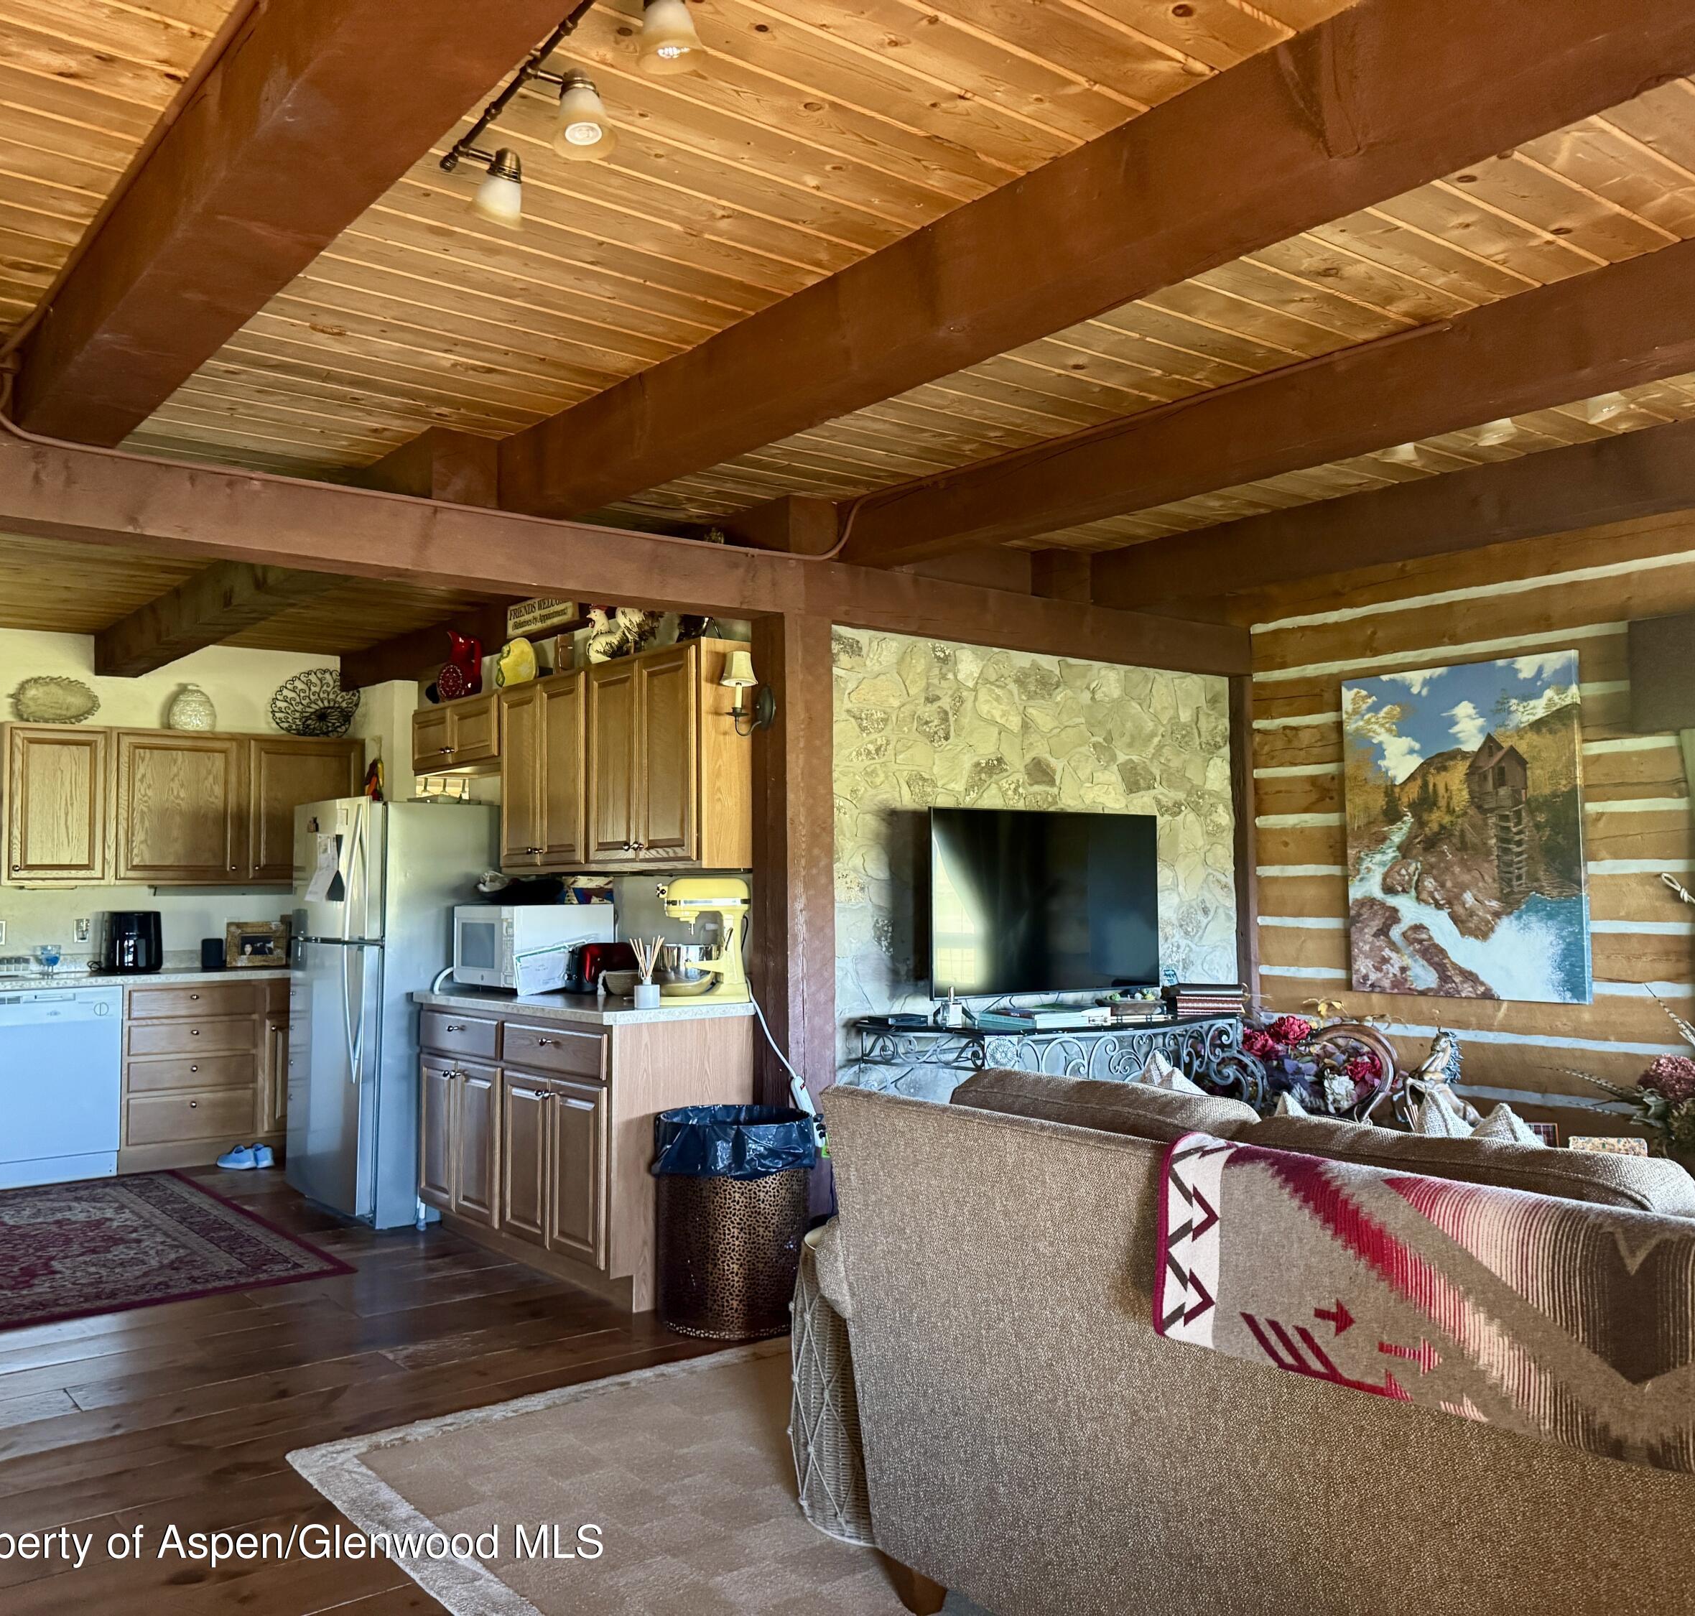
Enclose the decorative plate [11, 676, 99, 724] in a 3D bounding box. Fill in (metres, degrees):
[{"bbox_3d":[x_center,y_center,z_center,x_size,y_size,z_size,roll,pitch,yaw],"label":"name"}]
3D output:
[{"bbox_3d":[-3.866,-0.526,7.304,0.385,0.240,0.050,2,-4,-39],"label":"decorative plate"}]

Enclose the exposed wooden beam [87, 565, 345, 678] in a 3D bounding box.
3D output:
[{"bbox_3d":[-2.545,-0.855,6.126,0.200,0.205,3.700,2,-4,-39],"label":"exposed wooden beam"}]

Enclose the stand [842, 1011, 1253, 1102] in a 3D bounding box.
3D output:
[{"bbox_3d":[0.747,1.146,5.085,1.330,0.830,0.550,1,-4,-33],"label":"stand"}]

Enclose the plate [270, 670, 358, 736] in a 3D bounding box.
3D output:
[{"bbox_3d":[-2.843,-0.559,8.028,0.460,0.400,0.130,0,-3,-16],"label":"plate"}]

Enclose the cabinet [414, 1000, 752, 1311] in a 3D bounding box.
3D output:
[{"bbox_3d":[-0.944,1.154,5.335,0.630,0.880,1.480,2,-4,-39],"label":"cabinet"}]

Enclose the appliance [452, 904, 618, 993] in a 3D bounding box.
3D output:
[{"bbox_3d":[-1.222,0.534,5.841,0.410,0.300,0.520,2,-4,-39],"label":"appliance"}]

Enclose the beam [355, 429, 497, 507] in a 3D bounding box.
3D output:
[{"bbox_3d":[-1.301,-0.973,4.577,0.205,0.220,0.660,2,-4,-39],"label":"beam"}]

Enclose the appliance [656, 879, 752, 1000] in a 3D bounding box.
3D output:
[{"bbox_3d":[-0.507,0.451,5.072,0.370,0.415,0.260,2,-4,-39],"label":"appliance"}]

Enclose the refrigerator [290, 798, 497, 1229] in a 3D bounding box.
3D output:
[{"bbox_3d":[-1.830,0.826,6.285,0.760,1.655,0.800,2,-4,-39],"label":"refrigerator"}]

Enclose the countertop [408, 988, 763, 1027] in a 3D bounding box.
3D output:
[{"bbox_3d":[-0.971,0.699,5.384,0.650,0.040,1.590,2,-4,-39],"label":"countertop"}]

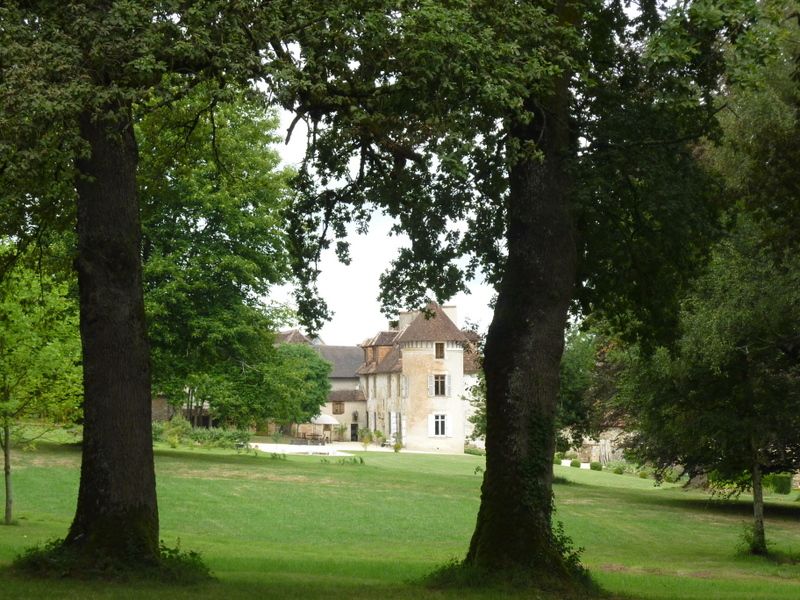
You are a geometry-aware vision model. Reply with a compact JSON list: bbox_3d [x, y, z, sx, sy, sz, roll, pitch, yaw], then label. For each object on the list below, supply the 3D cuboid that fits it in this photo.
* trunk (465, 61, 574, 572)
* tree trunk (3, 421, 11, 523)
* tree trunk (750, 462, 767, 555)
[{"bbox_3d":[1.390,0.167,24.000,1.292,6.046,1.150,0,-3,0],"label":"trunk"},{"bbox_3d":[-7.000,3.086,37.000,0.142,1.814,0.140,0,-3,0],"label":"tree trunk"},{"bbox_3d":[5.084,2.957,29.500,0.227,1.305,0.220,0,-3,0],"label":"tree trunk"}]

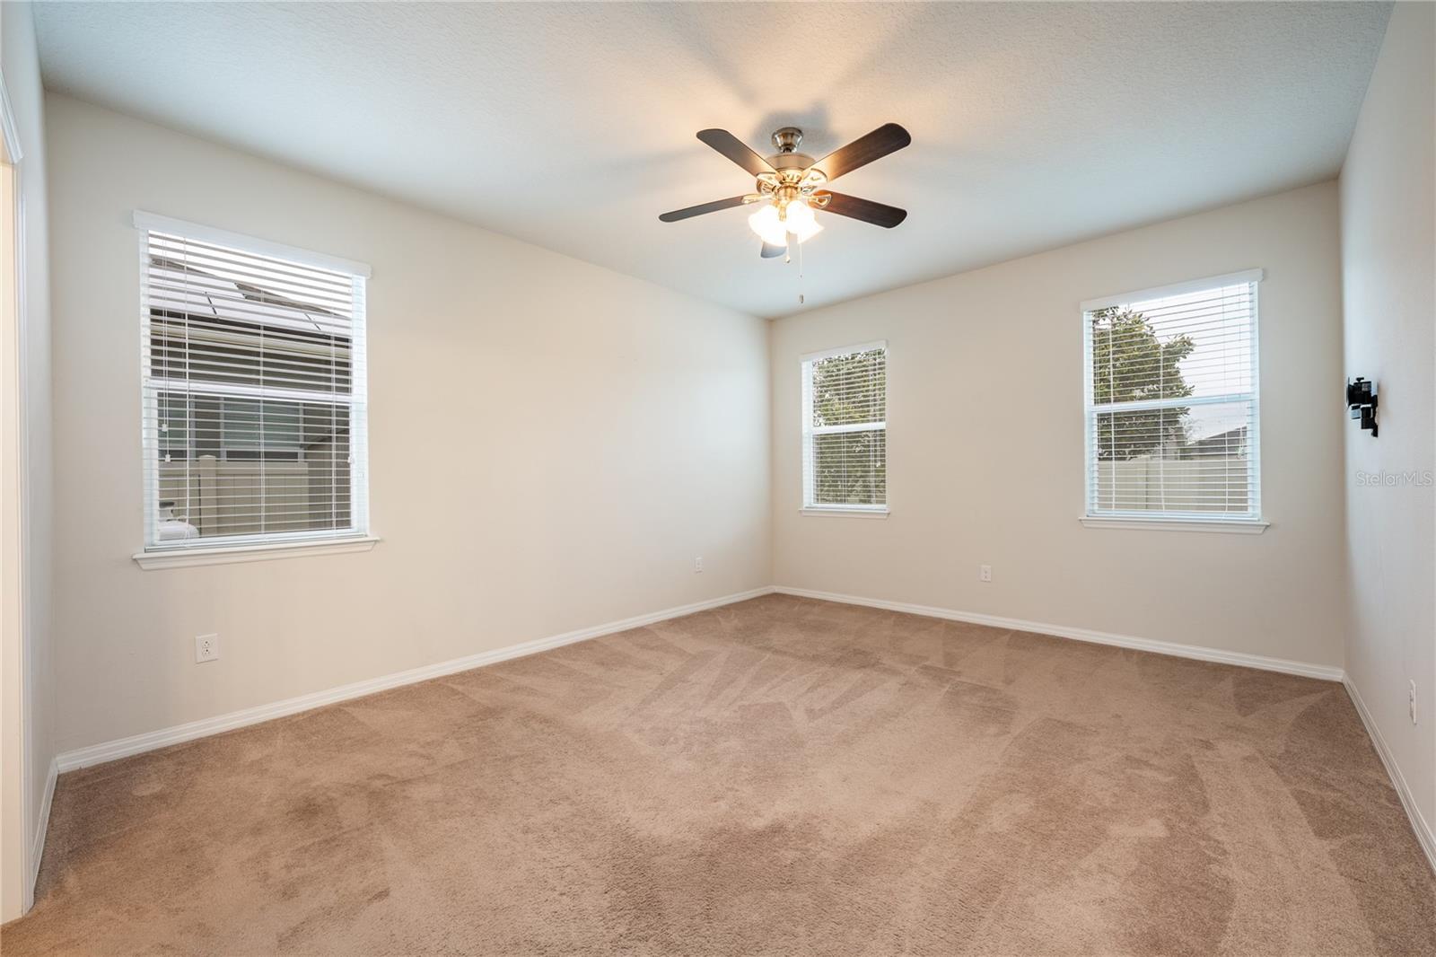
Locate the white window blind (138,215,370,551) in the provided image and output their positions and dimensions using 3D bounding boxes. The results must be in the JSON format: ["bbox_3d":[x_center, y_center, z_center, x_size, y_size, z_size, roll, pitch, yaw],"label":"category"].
[{"bbox_3d":[-2.218,-0.423,2.751,0.070,1.475,0.885,-1,0,43],"label":"white window blind"}]

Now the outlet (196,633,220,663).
[{"bbox_3d":[-2.348,0.783,2.569,0.010,0.118,0.072,-1,0,43],"label":"outlet"}]

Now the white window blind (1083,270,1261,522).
[{"bbox_3d":[2.849,-0.478,3.549,0.885,1.465,0.070,-1,0,43],"label":"white window blind"}]

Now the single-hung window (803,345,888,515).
[{"bbox_3d":[1.151,-0.455,5.138,0.885,1.475,0.070,-1,0,43],"label":"single-hung window"}]

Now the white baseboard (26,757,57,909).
[{"bbox_3d":[-2.288,1.147,1.900,1.000,0.073,0.014,-1,0,43],"label":"white baseboard"}]

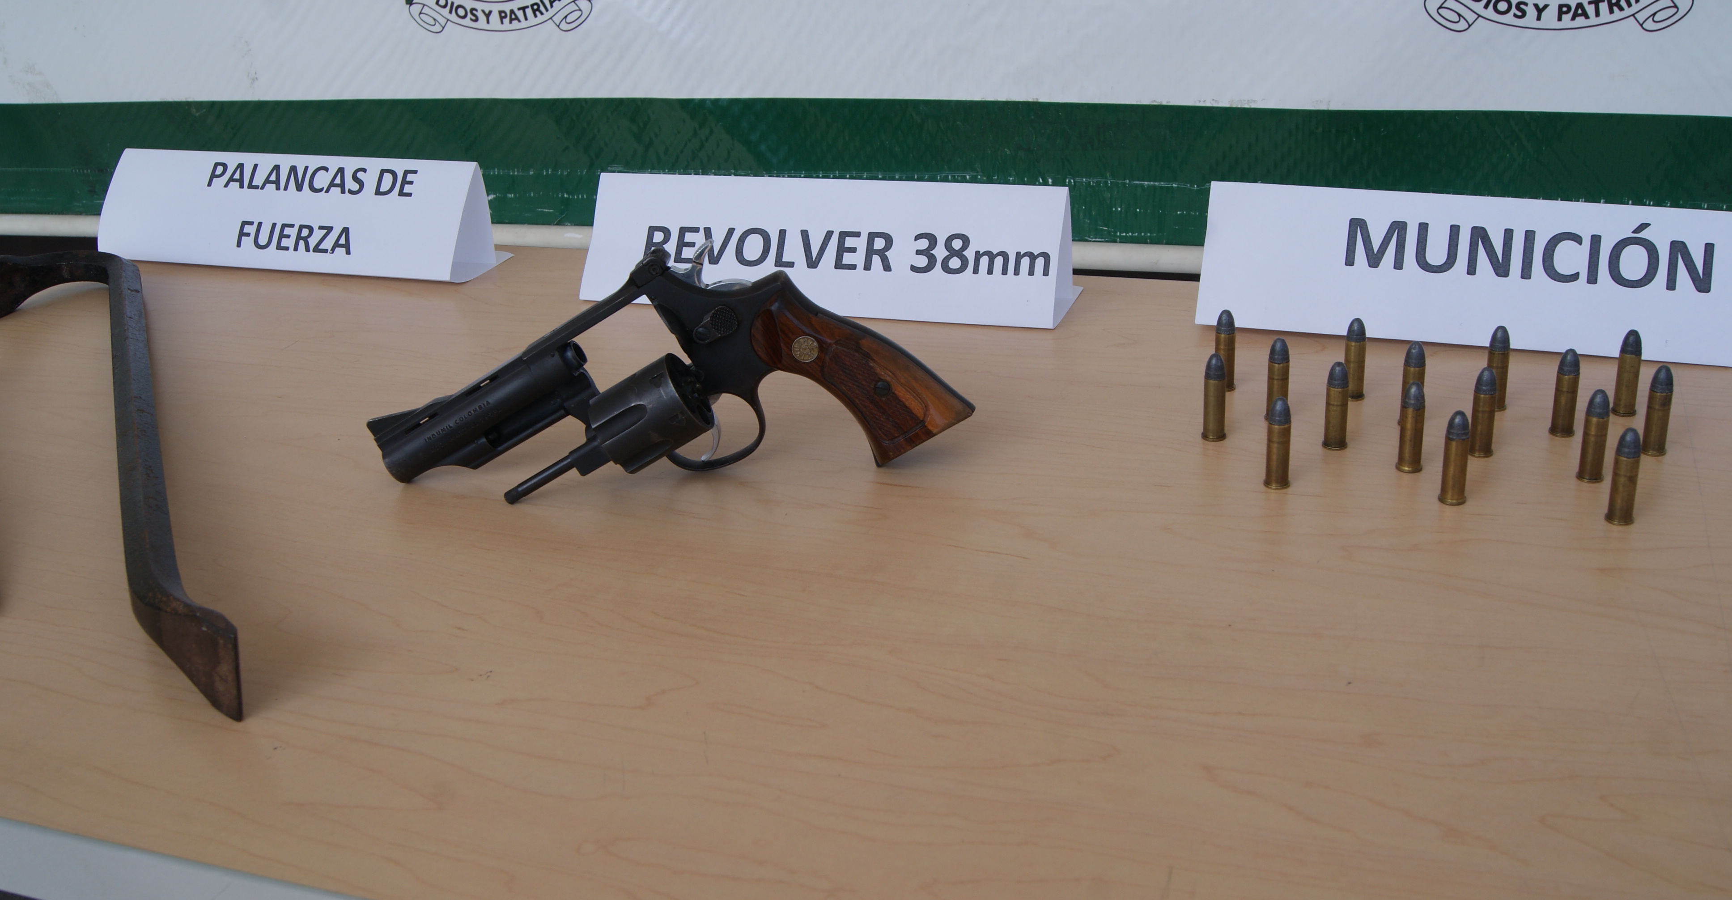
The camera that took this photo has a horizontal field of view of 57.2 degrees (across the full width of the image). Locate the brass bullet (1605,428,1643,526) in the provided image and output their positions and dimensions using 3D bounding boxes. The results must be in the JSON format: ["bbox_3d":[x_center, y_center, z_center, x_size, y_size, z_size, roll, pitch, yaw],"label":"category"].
[{"bbox_3d":[0.291,0.009,0.608,0.011,0.039,0.011,5,26,19],"label":"brass bullet"}]

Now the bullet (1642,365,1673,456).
[{"bbox_3d":[0.327,-0.017,0.657,0.011,0.039,0.011,-3,25,2],"label":"bullet"}]

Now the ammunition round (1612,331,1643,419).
[{"bbox_3d":[0.333,-0.034,0.693,0.011,0.039,0.011,-3,25,2],"label":"ammunition round"}]

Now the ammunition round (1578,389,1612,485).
[{"bbox_3d":[0.293,-0.006,0.639,0.011,0.039,0.011,-3,25,2],"label":"ammunition round"}]

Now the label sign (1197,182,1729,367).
[{"bbox_3d":[0.313,-0.096,0.804,0.283,0.068,0.070,7,27,23],"label":"label sign"}]

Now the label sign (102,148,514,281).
[{"bbox_3d":[-0.374,-0.155,1.029,0.283,0.064,0.060,5,27,19],"label":"label sign"}]

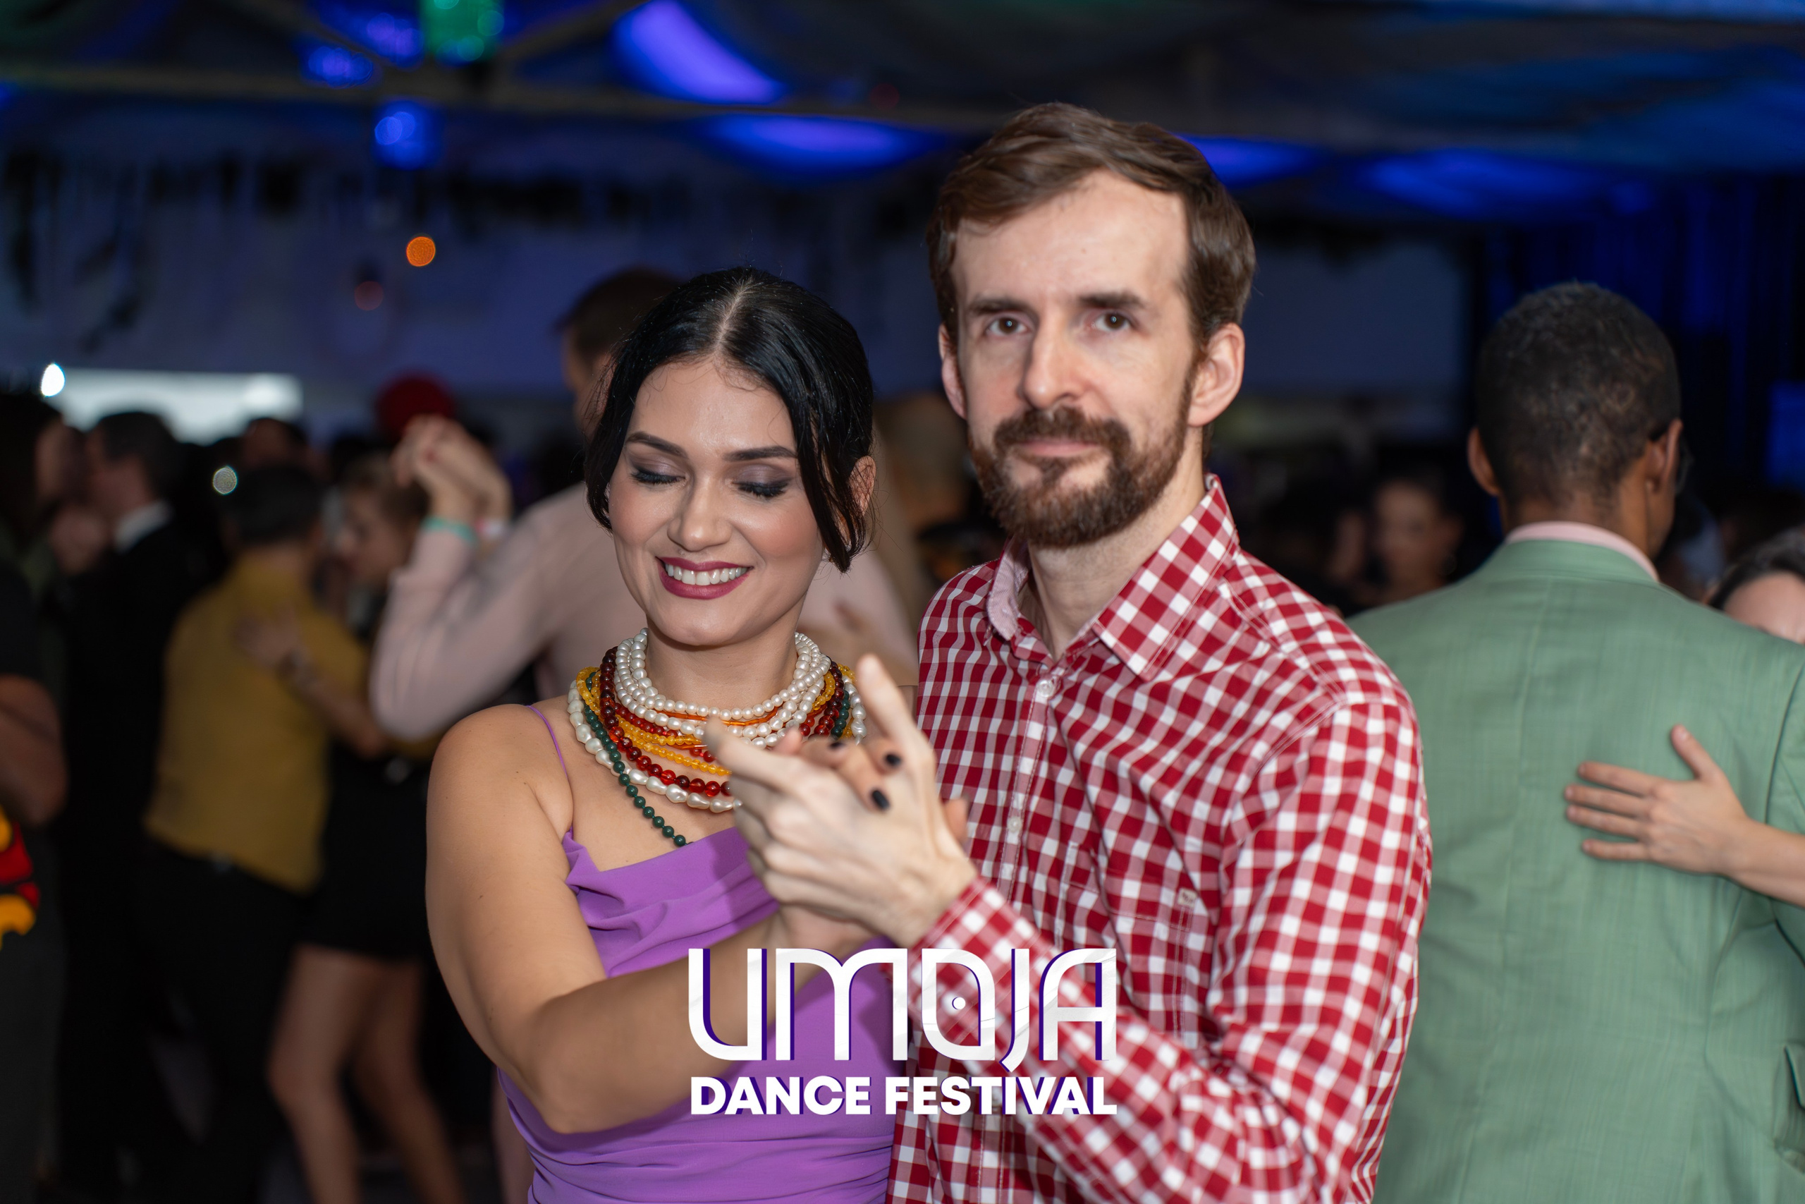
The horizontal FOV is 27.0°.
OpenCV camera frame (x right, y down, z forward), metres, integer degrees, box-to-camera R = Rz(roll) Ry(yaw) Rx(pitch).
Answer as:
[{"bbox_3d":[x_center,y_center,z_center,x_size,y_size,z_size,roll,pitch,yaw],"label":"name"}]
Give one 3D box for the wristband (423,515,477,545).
[{"bbox_3d":[-0.549,-0.086,4.570,0.066,0.020,0.056,27,-12,-10],"label":"wristband"}]

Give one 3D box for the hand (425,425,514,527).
[{"bbox_3d":[-0.528,-0.155,4.580,0.085,0.135,0.090,-30,0,-25],"label":"hand"}]

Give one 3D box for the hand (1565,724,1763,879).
[{"bbox_3d":[0.668,0.167,3.270,0.177,0.118,0.050,15,1,-5],"label":"hand"}]

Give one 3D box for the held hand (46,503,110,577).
[{"bbox_3d":[-1.578,-0.120,7.200,0.110,0.130,0.110,1,2,18],"label":"held hand"}]

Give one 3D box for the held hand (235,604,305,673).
[{"bbox_3d":[-1.096,0.062,6.500,0.140,0.100,0.060,41,4,-3],"label":"held hand"}]

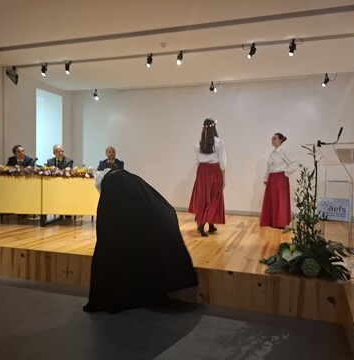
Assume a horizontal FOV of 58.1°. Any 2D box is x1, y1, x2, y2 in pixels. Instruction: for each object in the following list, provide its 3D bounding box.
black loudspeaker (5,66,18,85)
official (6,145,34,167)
[{"bbox_3d":[-2.792,-1.761,5.400,0.220,0.280,0.200,15,2,-8],"label":"black loudspeaker"},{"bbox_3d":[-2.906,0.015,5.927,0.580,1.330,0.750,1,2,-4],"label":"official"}]

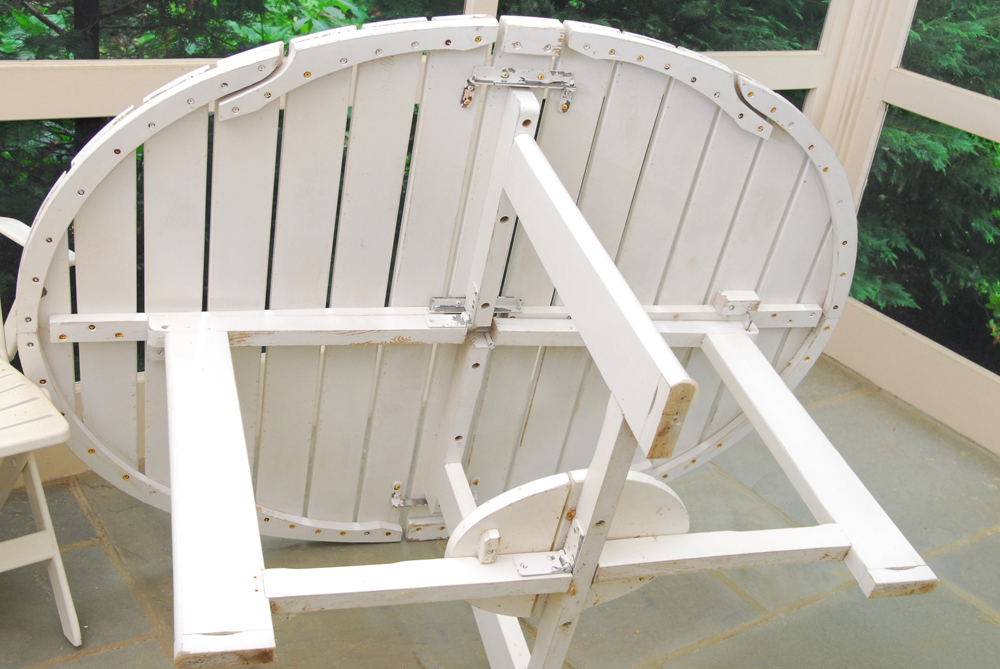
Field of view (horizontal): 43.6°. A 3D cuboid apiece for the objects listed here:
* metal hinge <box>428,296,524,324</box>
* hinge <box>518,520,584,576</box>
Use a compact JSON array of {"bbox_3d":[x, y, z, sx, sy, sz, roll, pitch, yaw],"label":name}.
[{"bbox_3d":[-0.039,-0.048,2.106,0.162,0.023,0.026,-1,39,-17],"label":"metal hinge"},{"bbox_3d":[0.065,0.271,1.606,0.071,0.071,0.044,0,33,-16],"label":"hinge"}]

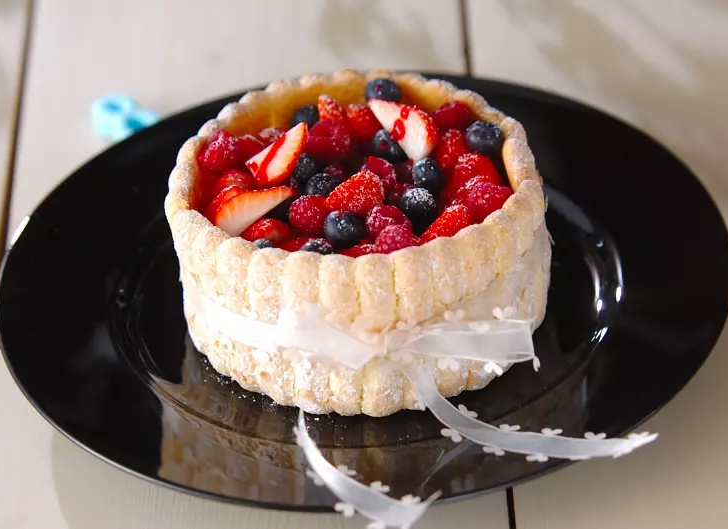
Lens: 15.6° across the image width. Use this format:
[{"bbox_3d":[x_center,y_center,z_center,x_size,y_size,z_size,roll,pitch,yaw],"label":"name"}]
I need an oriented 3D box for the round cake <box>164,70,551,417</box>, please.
[{"bbox_3d":[-0.002,-0.013,1.100,0.157,0.069,0.157,-3,37,2],"label":"round cake"}]

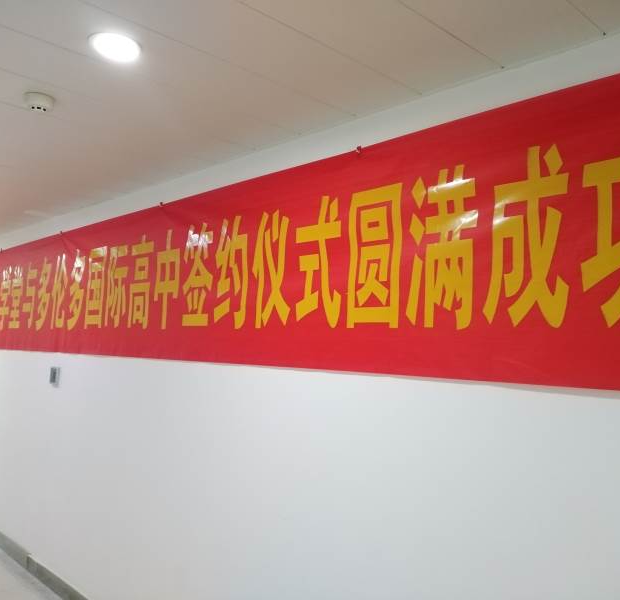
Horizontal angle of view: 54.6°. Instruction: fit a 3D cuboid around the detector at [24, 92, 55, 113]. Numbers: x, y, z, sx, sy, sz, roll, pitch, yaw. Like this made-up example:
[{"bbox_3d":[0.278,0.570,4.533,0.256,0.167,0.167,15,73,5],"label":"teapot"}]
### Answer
[{"bbox_3d":[-0.991,-0.720,2.204,0.105,0.039,0.105,6,-6,-44],"label":"detector"}]

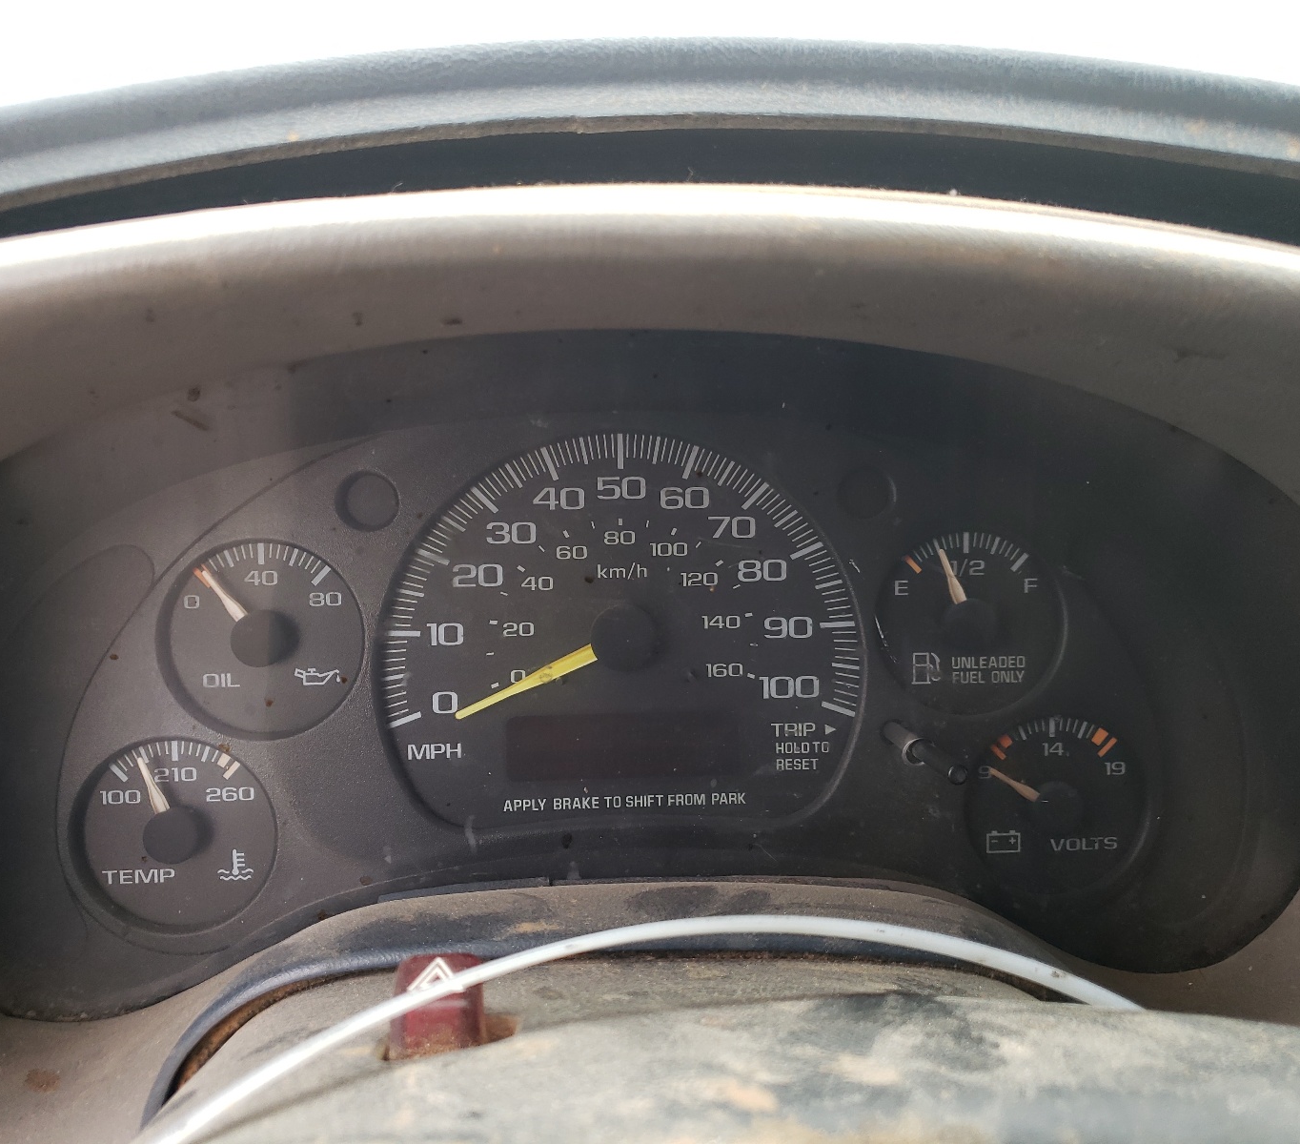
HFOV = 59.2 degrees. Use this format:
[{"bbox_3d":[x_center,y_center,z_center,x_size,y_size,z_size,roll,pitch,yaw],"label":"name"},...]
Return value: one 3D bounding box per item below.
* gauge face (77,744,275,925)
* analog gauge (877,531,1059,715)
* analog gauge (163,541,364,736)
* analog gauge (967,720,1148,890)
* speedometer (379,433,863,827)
[{"bbox_3d":[-0.121,0.067,0.292,0.049,0.049,0.012,-1,4,-4],"label":"gauge face"},{"bbox_3d":[0.084,0.014,0.303,0.050,0.050,0.012,-1,4,-4],"label":"analog gauge"},{"bbox_3d":[-0.098,0.017,0.291,0.050,0.050,0.012,-1,4,-4],"label":"analog gauge"},{"bbox_3d":[0.109,0.063,0.307,0.049,0.049,0.012,-1,4,-4],"label":"analog gauge"},{"bbox_3d":[-0.008,0.015,0.296,0.125,0.103,0.016,-1,4,-4],"label":"speedometer"}]

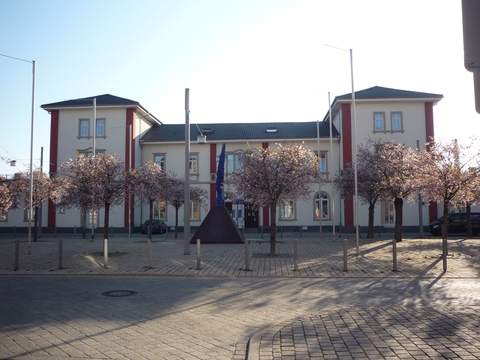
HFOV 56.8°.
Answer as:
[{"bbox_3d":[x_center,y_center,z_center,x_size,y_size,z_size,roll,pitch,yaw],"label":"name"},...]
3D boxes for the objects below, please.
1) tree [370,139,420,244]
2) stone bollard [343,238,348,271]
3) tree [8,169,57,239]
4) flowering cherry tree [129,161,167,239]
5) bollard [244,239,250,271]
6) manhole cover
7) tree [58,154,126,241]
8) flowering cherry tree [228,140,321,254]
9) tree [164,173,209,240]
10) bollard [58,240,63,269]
[{"bbox_3d":[8.284,0.606,23.803,3.100,5.401,3.100,-1,-4,4],"label":"tree"},{"bbox_3d":[3.196,2.280,13.463,0.120,0.932,0.120,-1,-4,4],"label":"stone bollard"},{"bbox_3d":[-11.689,1.419,25.234,2.950,4.128,2.900,-1,-4,4],"label":"tree"},{"bbox_3d":[-5.060,1.159,24.759,2.500,4.469,2.600,-1,-4,4],"label":"flowering cherry tree"},{"bbox_3d":[0.234,2.307,13.693,0.120,0.936,0.120,-1,-4,4],"label":"bollard"},{"bbox_3d":[-2.670,2.514,9.749,0.790,0.050,0.790,-1,-4,4],"label":"manhole cover"},{"bbox_3d":[-5.997,0.999,18.145,2.850,4.057,3.000,-1,-4,4],"label":"tree"},{"bbox_3d":[1.346,0.763,17.659,3.650,4.473,3.500,-1,-4,4],"label":"flowering cherry tree"},{"bbox_3d":[-3.776,1.813,31.358,3.150,4.668,3.100,-1,-4,4],"label":"tree"},{"bbox_3d":[-5.701,2.378,14.133,0.120,0.922,0.120,-1,-4,4],"label":"bollard"}]

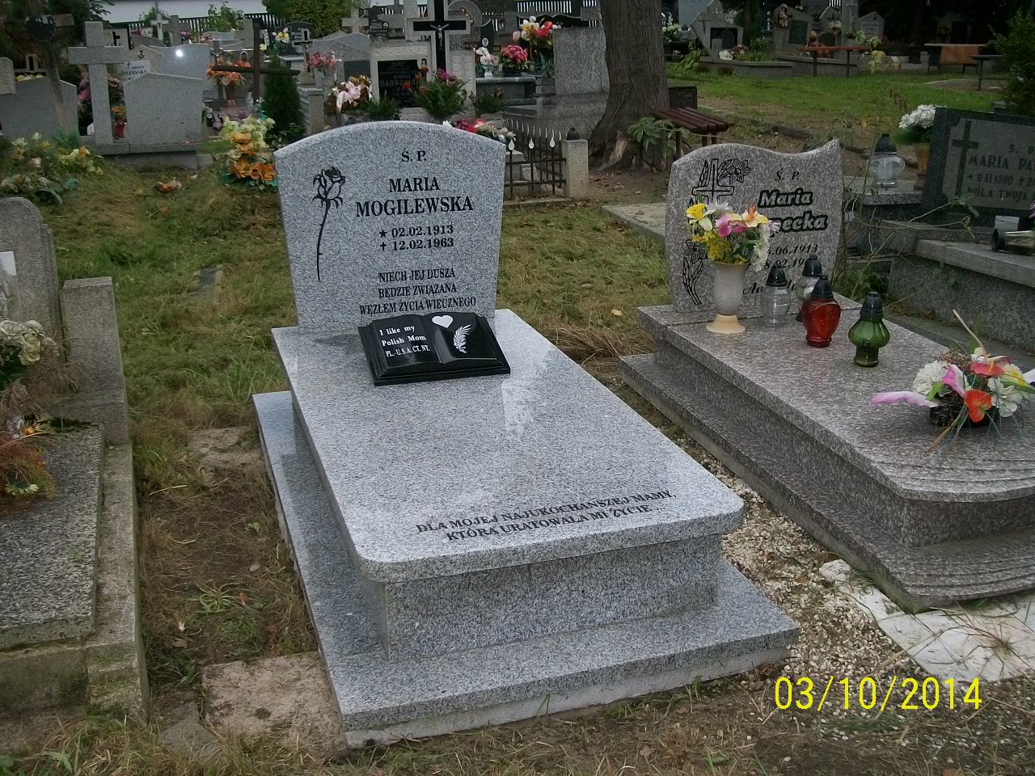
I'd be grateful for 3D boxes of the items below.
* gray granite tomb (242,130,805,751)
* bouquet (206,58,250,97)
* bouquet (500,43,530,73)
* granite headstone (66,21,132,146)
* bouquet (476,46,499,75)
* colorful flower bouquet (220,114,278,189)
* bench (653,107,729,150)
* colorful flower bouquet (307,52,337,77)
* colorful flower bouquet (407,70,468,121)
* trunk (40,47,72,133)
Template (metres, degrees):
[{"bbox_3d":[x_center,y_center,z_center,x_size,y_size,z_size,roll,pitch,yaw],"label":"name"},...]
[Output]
[{"bbox_3d":[-0.147,-0.119,2.906,1.000,1.008,1.882,-6,20,-17],"label":"gray granite tomb"},{"bbox_3d":[-3.230,-3.477,12.000,0.460,0.410,0.420,-5,20,-14],"label":"bouquet"},{"bbox_3d":[-0.037,-4.286,14.000,0.375,0.353,0.360,0,20,0],"label":"bouquet"},{"bbox_3d":[-3.755,-2.740,9.650,0.530,1.070,0.150,-6,20,-17],"label":"granite headstone"},{"bbox_3d":[-0.394,-4.265,14.000,0.291,0.355,0.280,0,20,-2],"label":"bouquet"},{"bbox_3d":[-2.107,-1.846,8.450,0.470,0.560,0.420,-4,20,-13],"label":"colorful flower bouquet"},{"bbox_3d":[1.497,-2.151,9.481,0.360,0.460,1.350,-1,20,-5],"label":"bench"},{"bbox_3d":[-2.276,-3.771,12.500,0.334,0.279,0.330,-3,20,-9],"label":"colorful flower bouquet"},{"bbox_3d":[-0.708,-2.581,9.500,0.526,0.424,0.450,-1,20,-4],"label":"colorful flower bouquet"},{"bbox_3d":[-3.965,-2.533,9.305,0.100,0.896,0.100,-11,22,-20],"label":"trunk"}]

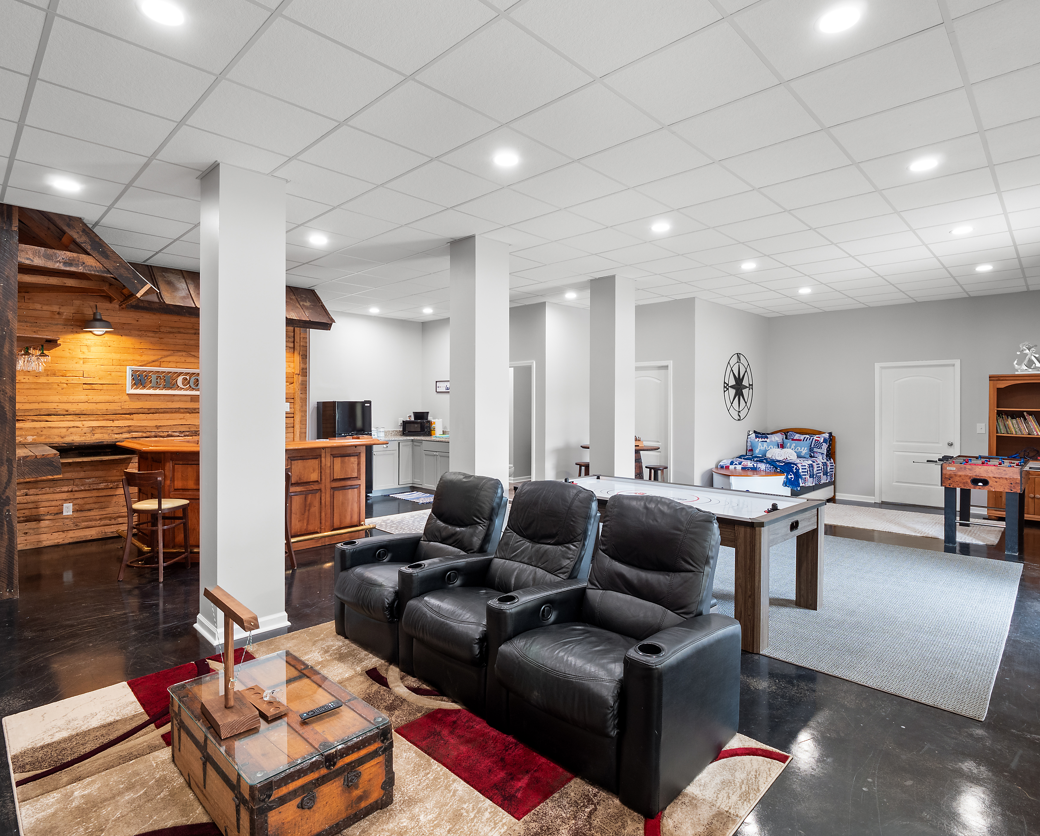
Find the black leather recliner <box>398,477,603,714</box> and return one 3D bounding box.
[{"bbox_3d":[-0.097,0.894,2.924,0.779,1.030,0.894,2,2,45],"label":"black leather recliner"}]

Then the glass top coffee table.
[{"bbox_3d":[-1.021,1.333,2.132,0.888,0.324,0.521,2,2,45],"label":"glass top coffee table"}]

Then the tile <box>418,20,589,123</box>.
[{"bbox_3d":[-0.069,-1.595,2.409,0.594,0.025,0.592,1,2,44],"label":"tile"}]

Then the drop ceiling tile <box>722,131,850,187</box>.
[{"bbox_3d":[1.672,-1.615,3.236,0.594,0.025,0.592,1,2,44],"label":"drop ceiling tile"}]

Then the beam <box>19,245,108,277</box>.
[{"bbox_3d":[-3.800,-1.319,4.370,0.110,0.145,0.680,1,1,44],"label":"beam"}]

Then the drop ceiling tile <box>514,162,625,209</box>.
[{"bbox_3d":[0.344,-1.624,3.610,0.594,0.025,0.592,1,2,44],"label":"drop ceiling tile"}]

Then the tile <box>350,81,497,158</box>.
[{"bbox_3d":[-0.523,-1.625,2.834,0.590,0.020,0.590,1,1,44],"label":"tile"}]

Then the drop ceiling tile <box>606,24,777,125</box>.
[{"bbox_3d":[0.810,-1.596,2.425,0.594,0.025,0.592,1,2,44],"label":"drop ceiling tile"}]

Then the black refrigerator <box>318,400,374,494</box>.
[{"bbox_3d":[-2.916,0.527,8.571,0.650,1.593,0.605,1,1,44],"label":"black refrigerator"}]

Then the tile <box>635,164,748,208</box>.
[{"bbox_3d":[1.242,-1.659,3.695,0.605,0.030,0.605,1,1,44],"label":"tile"}]

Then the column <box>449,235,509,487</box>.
[{"bbox_3d":[-0.392,-0.148,5.062,0.391,3.106,0.441,2,2,45],"label":"column"}]

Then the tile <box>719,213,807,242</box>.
[{"bbox_3d":[2.116,-1.660,4.496,0.590,0.020,0.590,1,1,44],"label":"tile"}]

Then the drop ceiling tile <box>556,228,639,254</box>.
[{"bbox_3d":[0.783,-1.710,4.968,0.607,0.021,0.607,2,2,45],"label":"drop ceiling tile"}]

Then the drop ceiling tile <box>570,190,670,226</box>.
[{"bbox_3d":[0.795,-1.685,4.139,0.607,0.021,0.607,2,2,45],"label":"drop ceiling tile"}]

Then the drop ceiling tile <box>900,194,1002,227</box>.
[{"bbox_3d":[3.459,-1.650,4.121,0.590,0.020,0.590,1,1,44],"label":"drop ceiling tile"}]

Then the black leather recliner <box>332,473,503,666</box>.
[{"bbox_3d":[-0.636,0.906,3.424,0.690,1.000,0.900,1,1,44],"label":"black leather recliner"}]

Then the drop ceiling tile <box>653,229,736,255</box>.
[{"bbox_3d":[1.663,-1.669,4.888,0.590,0.020,0.590,1,1,44],"label":"drop ceiling tile"}]

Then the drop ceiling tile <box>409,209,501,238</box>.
[{"bbox_3d":[-0.581,-1.704,4.544,0.607,0.021,0.607,2,2,45],"label":"drop ceiling tile"}]

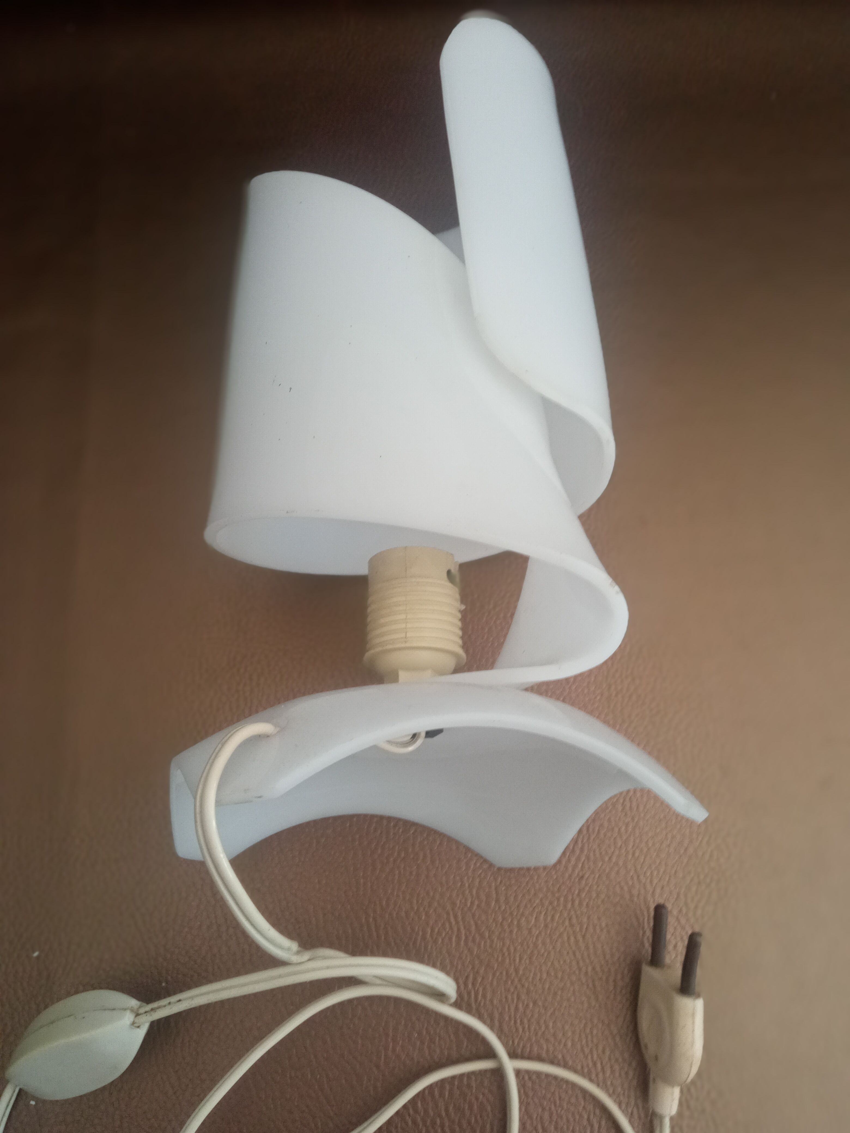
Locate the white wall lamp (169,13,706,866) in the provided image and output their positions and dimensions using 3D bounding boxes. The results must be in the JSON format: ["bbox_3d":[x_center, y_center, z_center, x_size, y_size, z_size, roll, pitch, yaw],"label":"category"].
[{"bbox_3d":[-0.004,-0.057,0.293,0.129,0.122,0.285,6,65,-15],"label":"white wall lamp"}]

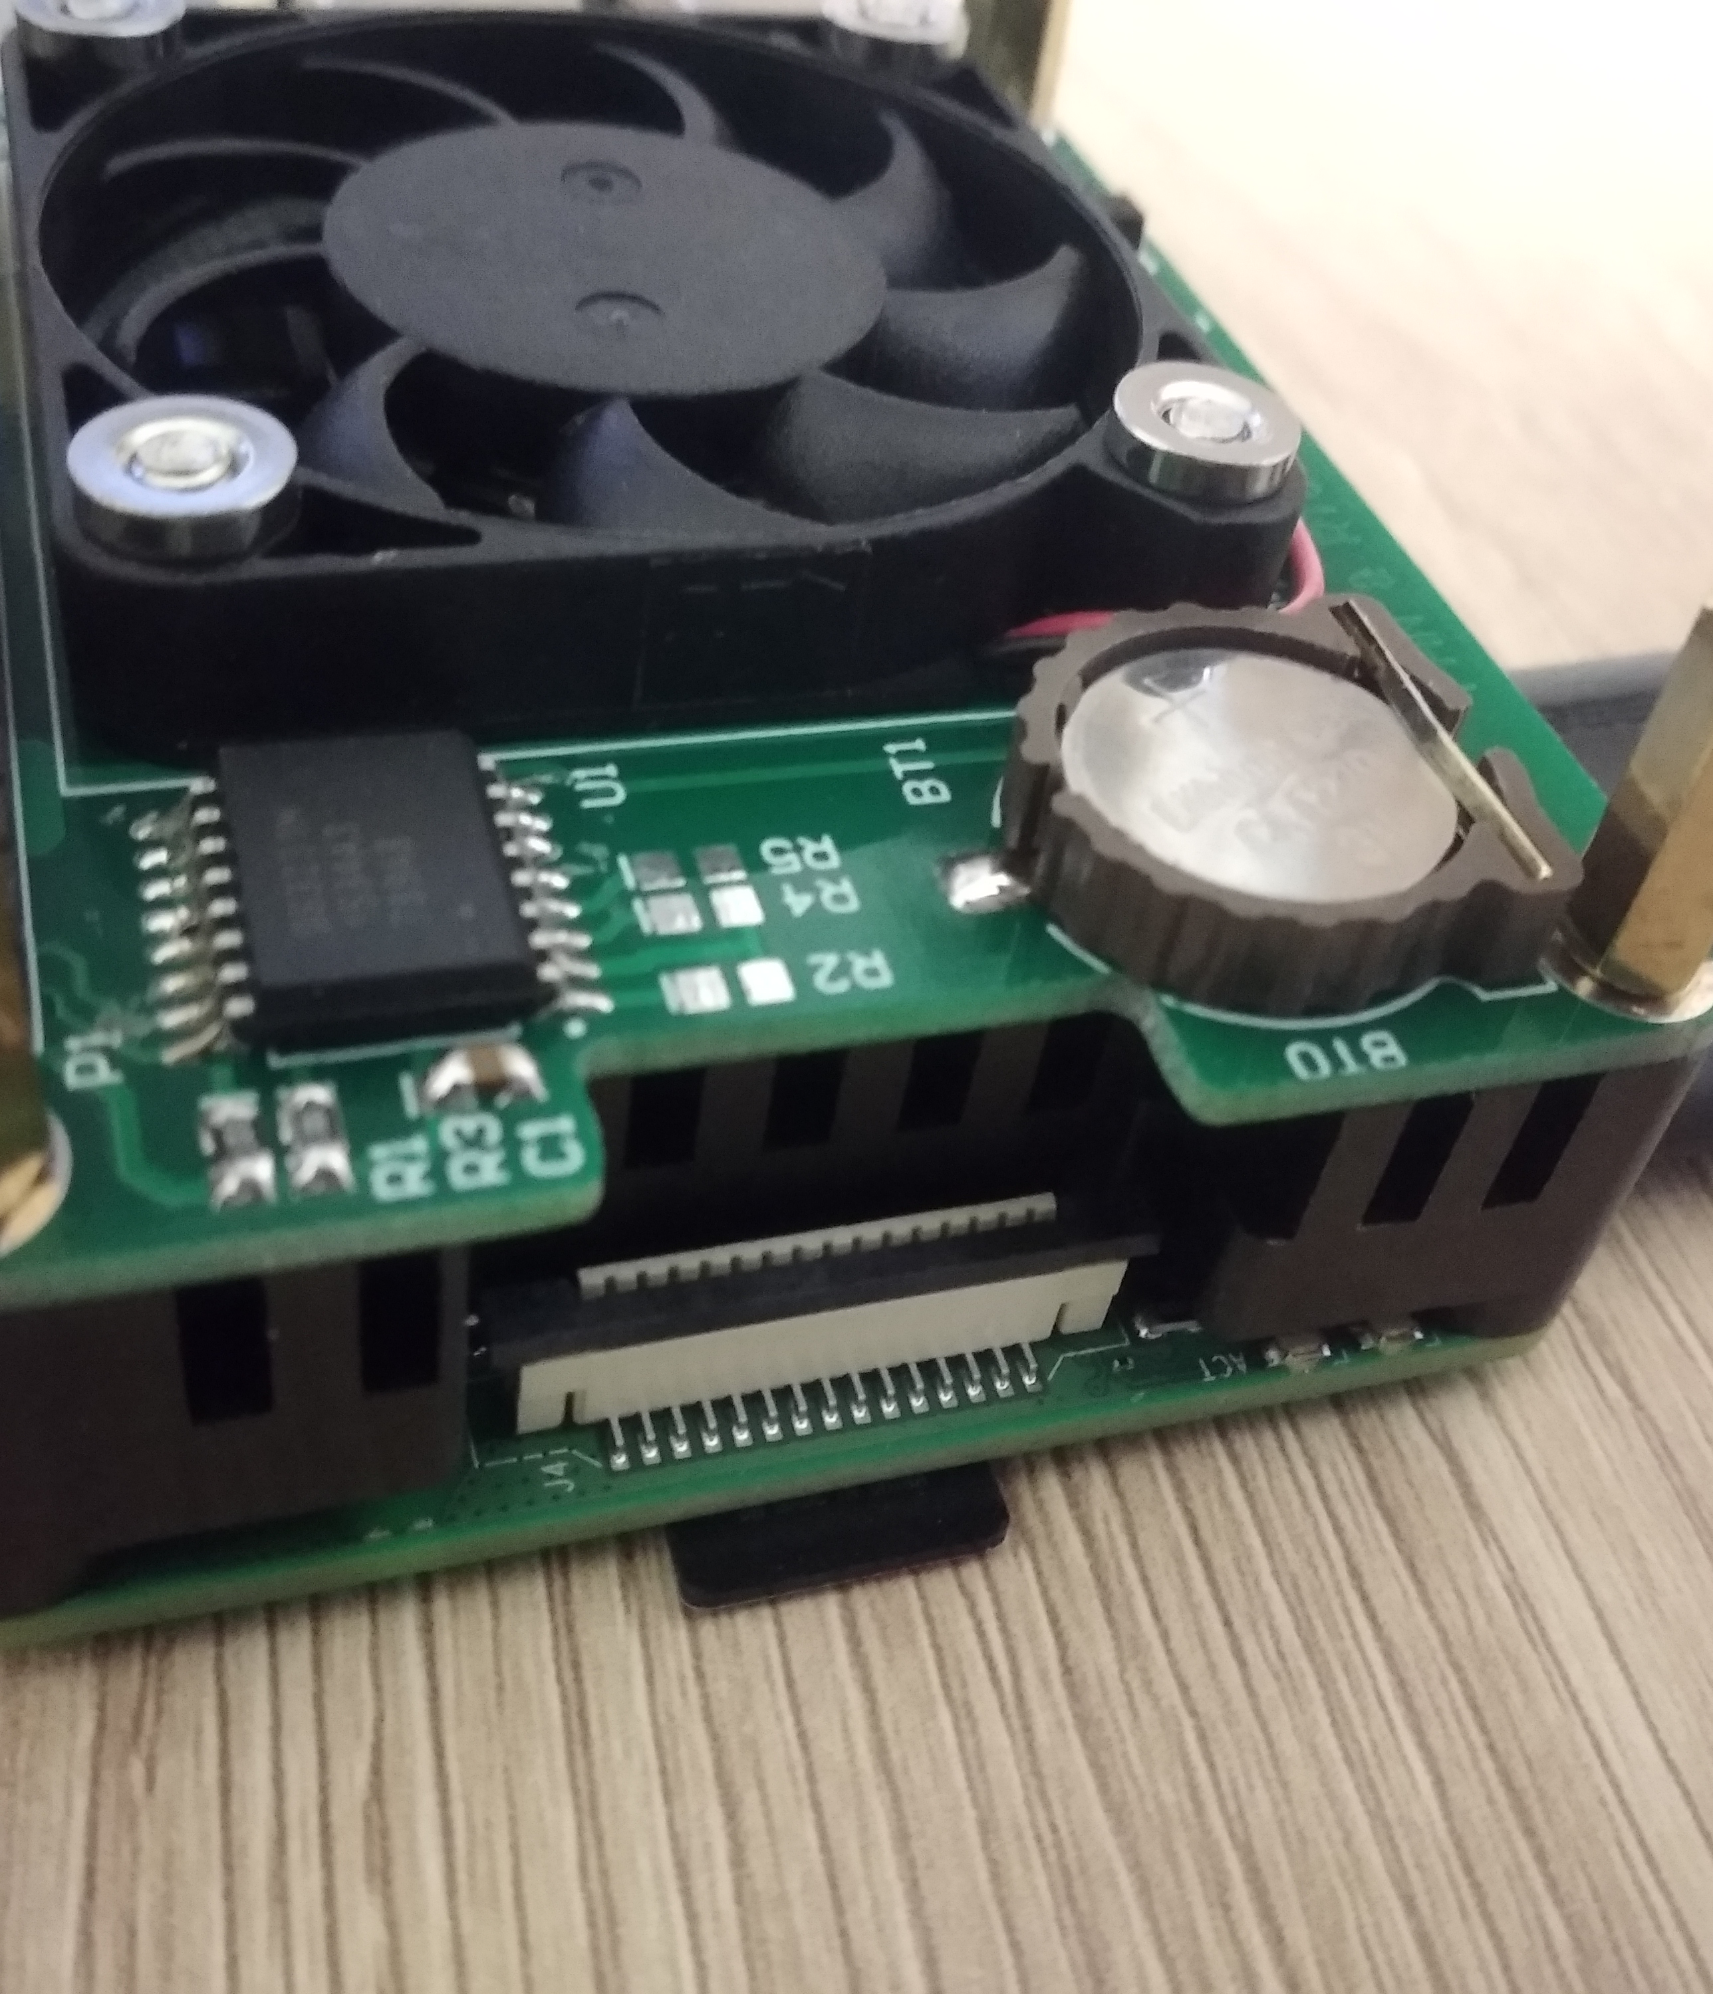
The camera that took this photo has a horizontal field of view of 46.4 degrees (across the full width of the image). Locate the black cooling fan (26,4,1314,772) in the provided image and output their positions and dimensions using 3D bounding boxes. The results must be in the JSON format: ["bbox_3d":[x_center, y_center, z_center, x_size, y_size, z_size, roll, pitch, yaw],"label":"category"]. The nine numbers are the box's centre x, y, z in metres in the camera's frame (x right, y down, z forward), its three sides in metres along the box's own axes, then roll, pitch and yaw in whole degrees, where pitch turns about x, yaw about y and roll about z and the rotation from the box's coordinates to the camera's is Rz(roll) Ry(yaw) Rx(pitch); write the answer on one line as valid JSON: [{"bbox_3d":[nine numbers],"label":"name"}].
[{"bbox_3d":[-0.009,-0.026,0.076,0.040,0.007,0.040,-7,48,-20],"label":"black cooling fan"}]

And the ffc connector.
[{"bbox_3d":[-0.001,0.010,0.067,0.022,0.005,0.003,-7,48,-20],"label":"ffc connector"}]

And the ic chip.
[{"bbox_3d":[-0.014,-0.003,0.056,0.007,0.002,0.010,-7,48,-20],"label":"ic chip"}]

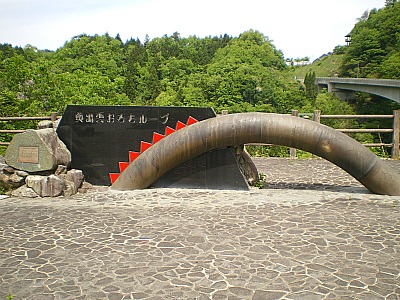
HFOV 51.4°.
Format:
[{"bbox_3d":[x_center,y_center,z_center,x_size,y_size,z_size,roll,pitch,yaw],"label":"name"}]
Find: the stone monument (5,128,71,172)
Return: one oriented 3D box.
[{"bbox_3d":[-2.609,0.008,6.720,0.840,0.690,0.600,1,8,8],"label":"stone monument"}]

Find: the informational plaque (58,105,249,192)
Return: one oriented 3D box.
[{"bbox_3d":[-0.958,-0.058,6.948,3.542,1.333,0.220,1,8,6],"label":"informational plaque"}]

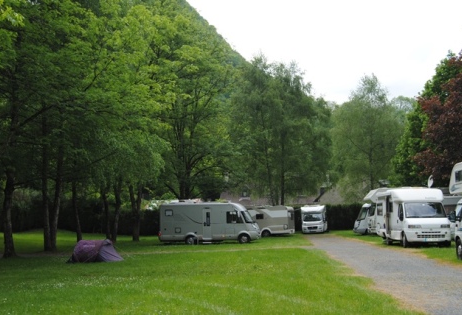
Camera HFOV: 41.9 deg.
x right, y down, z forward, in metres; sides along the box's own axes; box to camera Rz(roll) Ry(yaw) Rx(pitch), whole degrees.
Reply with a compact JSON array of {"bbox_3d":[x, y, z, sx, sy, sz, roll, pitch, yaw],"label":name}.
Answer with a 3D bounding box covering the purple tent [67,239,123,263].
[{"bbox_3d":[-5.486,3.750,24.451,2.100,0.960,1.350,-3,-7,20],"label":"purple tent"}]

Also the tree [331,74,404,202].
[{"bbox_3d":[16.784,-0.793,75.033,8.800,19.300,8.300,-1,-6,0],"label":"tree"}]

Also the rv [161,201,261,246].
[{"bbox_3d":[-1.517,4.604,42.453,7.000,2.850,2.300,-1,-6,5],"label":"rv"}]

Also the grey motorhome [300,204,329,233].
[{"bbox_3d":[8.533,6.300,60.947,2.300,2.750,6.500,-2,-6,10],"label":"grey motorhome"}]

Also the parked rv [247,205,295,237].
[{"bbox_3d":[2.183,5.763,54.150,6.700,2.800,2.300,-2,-6,16],"label":"parked rv"}]

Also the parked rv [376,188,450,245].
[{"bbox_3d":[8.604,2.877,29.044,2.220,2.700,5.700,-1,-6,3],"label":"parked rv"}]

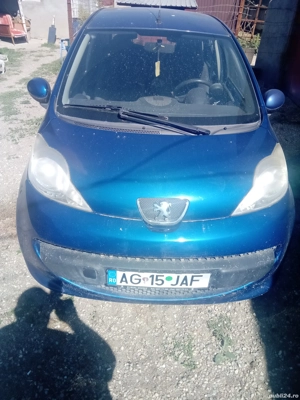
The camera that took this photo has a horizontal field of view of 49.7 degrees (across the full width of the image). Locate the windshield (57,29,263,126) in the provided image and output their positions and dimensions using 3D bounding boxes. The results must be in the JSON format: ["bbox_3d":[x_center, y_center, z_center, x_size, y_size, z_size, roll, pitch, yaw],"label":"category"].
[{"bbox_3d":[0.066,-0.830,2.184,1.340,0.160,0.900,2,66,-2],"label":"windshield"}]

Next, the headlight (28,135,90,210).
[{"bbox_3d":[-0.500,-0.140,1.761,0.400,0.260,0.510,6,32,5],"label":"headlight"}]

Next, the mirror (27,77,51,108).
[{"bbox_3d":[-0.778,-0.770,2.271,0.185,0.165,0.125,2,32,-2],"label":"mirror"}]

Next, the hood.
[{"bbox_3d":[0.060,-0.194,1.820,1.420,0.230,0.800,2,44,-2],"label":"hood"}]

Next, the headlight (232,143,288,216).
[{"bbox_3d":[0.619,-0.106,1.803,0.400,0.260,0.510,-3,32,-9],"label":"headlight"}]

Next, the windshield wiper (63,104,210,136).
[{"bbox_3d":[-0.088,-0.508,2.028,0.950,0.085,0.130,12,33,6],"label":"windshield wiper"}]

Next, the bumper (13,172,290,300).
[{"bbox_3d":[0.047,0.222,1.814,1.600,0.510,0.550,2,32,-2],"label":"bumper"}]

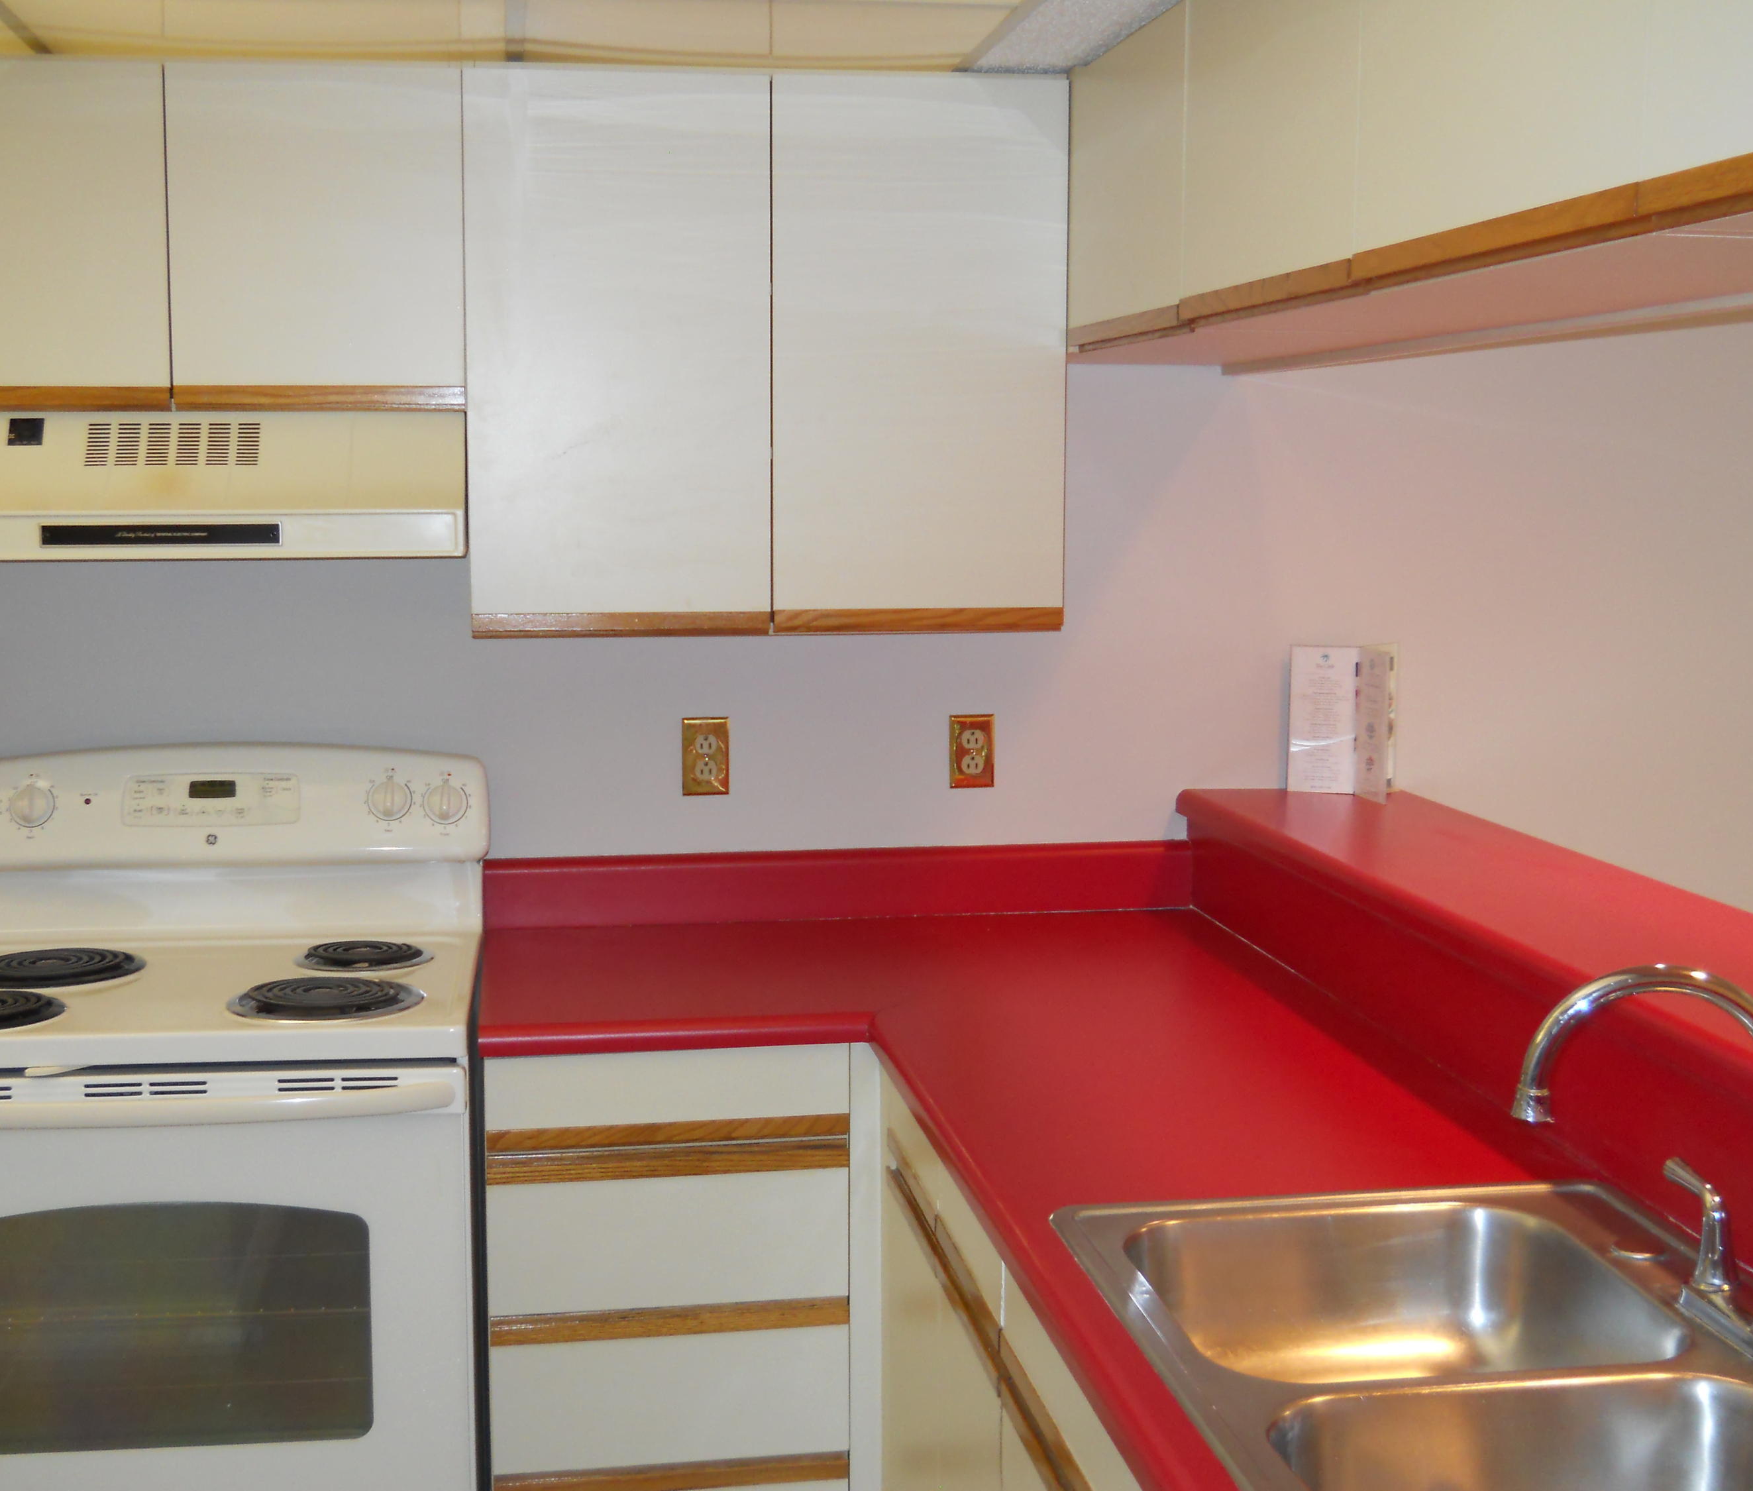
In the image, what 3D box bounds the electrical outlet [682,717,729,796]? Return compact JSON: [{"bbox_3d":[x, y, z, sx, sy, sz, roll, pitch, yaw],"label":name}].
[{"bbox_3d":[-0.256,0.017,3.193,0.070,0.116,0.009,-1,7,-9],"label":"electrical outlet"}]

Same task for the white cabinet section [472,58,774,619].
[{"bbox_3d":[-0.364,-0.534,2.965,0.403,0.742,0.331,-1,7,-9],"label":"white cabinet section"}]

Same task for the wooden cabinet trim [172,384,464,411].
[{"bbox_3d":[-0.720,-0.448,2.743,0.376,0.032,0.022,-1,7,-9],"label":"wooden cabinet trim"}]

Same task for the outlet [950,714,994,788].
[{"bbox_3d":[0.147,0.009,3.259,0.070,0.114,0.009,-1,7,-9],"label":"outlet"}]

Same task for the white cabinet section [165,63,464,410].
[{"bbox_3d":[-0.746,-0.672,2.882,0.377,0.439,0.331,-1,7,-9],"label":"white cabinet section"}]

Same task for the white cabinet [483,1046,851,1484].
[{"bbox_3d":[-0.308,0.756,2.972,0.456,0.840,0.610,-1,7,-9],"label":"white cabinet"}]

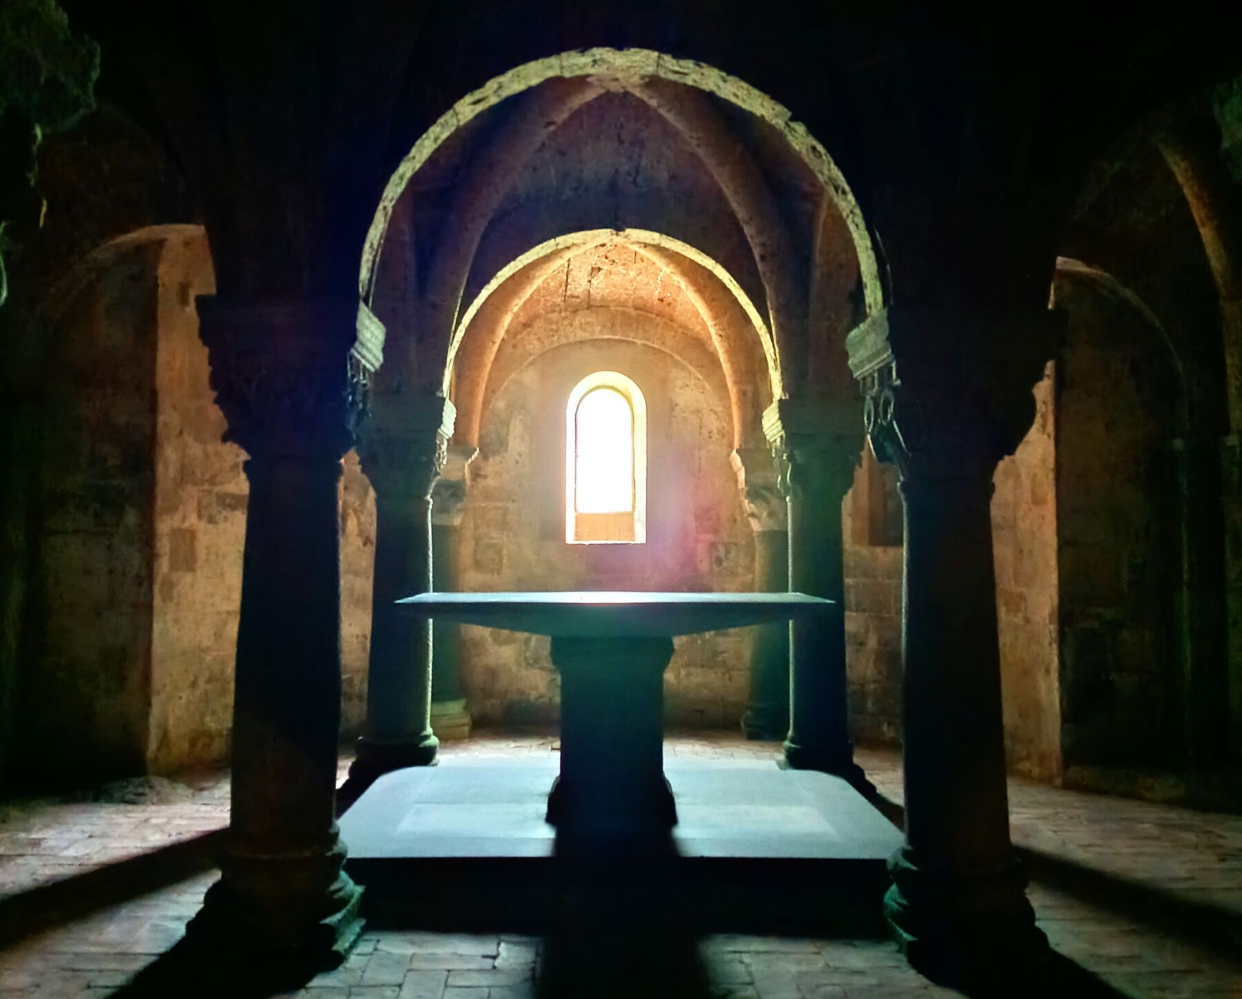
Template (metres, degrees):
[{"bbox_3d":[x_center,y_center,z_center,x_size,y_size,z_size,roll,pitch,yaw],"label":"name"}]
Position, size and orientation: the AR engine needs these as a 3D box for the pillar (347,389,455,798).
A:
[{"bbox_3d":[-1.290,0.551,6.806,0.550,2.320,0.550,0,-2,-1],"label":"pillar"}]

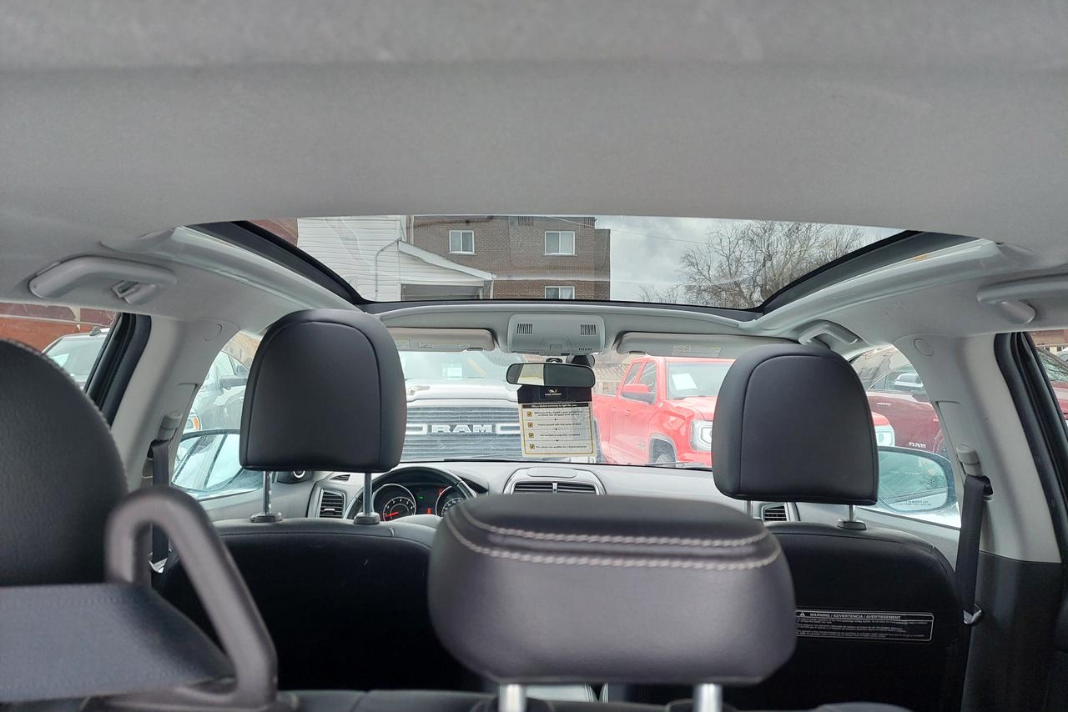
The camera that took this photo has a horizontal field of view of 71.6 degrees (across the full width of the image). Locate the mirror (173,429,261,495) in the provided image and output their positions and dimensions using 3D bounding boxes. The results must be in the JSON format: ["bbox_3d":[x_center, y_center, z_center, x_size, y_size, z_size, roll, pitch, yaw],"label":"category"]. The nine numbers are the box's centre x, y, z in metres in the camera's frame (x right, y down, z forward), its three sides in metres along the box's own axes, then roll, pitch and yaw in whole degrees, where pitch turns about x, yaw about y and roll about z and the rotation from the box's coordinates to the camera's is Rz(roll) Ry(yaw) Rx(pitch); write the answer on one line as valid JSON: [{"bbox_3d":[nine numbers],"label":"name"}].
[{"bbox_3d":[-0.834,0.270,1.880,0.250,0.170,0.130,2,-3,-10],"label":"mirror"}]

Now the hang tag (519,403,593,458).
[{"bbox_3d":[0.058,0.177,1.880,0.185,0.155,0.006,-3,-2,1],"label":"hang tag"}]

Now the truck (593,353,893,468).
[{"bbox_3d":[2.100,0.960,9.100,2.030,1.880,5.840,1,-3,-4],"label":"truck"}]

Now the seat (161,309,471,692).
[{"bbox_3d":[-0.325,0.465,1.420,0.510,1.030,0.750,1,-3,1],"label":"seat"}]

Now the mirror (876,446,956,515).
[{"bbox_3d":[0.929,0.317,1.880,0.250,0.170,0.130,1,-3,10],"label":"mirror"}]

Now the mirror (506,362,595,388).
[{"bbox_3d":[0.042,0.047,1.860,0.235,0.062,0.045,3,-4,13],"label":"mirror"}]

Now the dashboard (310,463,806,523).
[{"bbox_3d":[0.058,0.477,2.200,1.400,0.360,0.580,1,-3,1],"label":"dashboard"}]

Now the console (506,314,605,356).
[{"bbox_3d":[0.050,-0.050,1.740,0.235,0.090,0.210,1,-3,1],"label":"console"}]

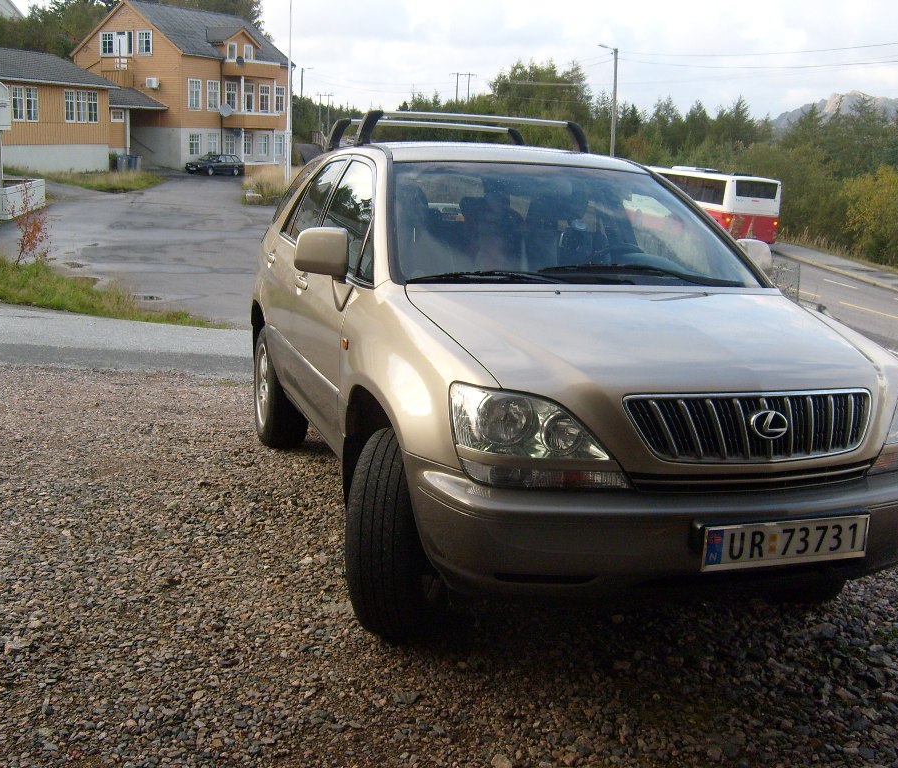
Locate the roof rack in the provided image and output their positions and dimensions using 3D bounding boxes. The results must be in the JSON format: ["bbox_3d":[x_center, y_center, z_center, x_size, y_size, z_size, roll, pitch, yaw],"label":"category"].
[{"bbox_3d":[0.026,-1.258,5.285,1.170,0.175,0.830,-1,11,-19],"label":"roof rack"}]

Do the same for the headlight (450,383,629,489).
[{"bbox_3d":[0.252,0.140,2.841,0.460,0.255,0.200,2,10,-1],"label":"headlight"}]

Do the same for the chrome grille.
[{"bbox_3d":[0.868,0.115,2.884,0.820,0.200,0.120,-1,11,-19],"label":"chrome grille"}]

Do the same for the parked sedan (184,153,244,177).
[{"bbox_3d":[-15.820,-14.786,70.000,1.750,1.430,4.650,8,12,28],"label":"parked sedan"}]

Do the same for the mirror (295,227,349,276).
[{"bbox_3d":[-0.467,-0.494,3.858,0.205,0.180,0.130,-1,11,-19],"label":"mirror"}]

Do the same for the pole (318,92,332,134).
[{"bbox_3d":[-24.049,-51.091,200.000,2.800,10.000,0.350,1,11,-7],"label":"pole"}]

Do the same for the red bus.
[{"bbox_3d":[12.050,-8.900,50.500,2.550,3.150,11.800,2,14,-12],"label":"red bus"}]

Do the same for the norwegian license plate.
[{"bbox_3d":[0.910,0.424,2.782,0.526,0.122,0.025,-1,11,-19],"label":"norwegian license plate"}]

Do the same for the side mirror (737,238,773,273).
[{"bbox_3d":[1.315,-0.540,4.456,0.205,0.180,0.130,-1,11,-19],"label":"side mirror"}]

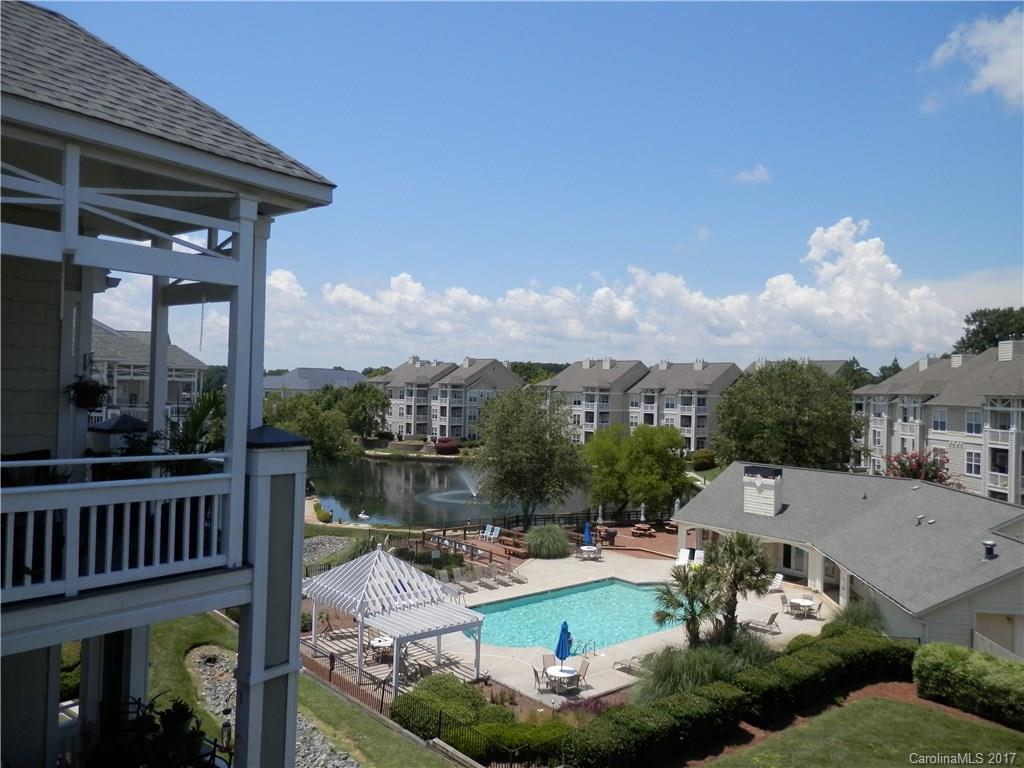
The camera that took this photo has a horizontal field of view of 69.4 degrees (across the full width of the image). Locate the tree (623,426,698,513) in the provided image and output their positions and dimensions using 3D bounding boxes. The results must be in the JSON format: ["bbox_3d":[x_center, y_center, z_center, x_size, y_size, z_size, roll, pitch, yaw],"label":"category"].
[{"bbox_3d":[13.008,8.112,65.951,6.800,8.650,6.400,2,0,11],"label":"tree"}]

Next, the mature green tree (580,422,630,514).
[{"bbox_3d":[8.503,7.893,66.952,5.200,8.820,5.200,2,0,7],"label":"mature green tree"}]

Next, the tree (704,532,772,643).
[{"bbox_3d":[9.572,8.735,31.253,2.828,4.802,2.828,2,-1,0],"label":"tree"}]

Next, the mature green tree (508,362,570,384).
[{"bbox_3d":[7.195,2.681,199.875,16.768,17.000,14.000,2,-1,0],"label":"mature green tree"}]

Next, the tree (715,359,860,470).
[{"bbox_3d":[29.329,3.749,78.983,16.000,12.950,15.000,2,0,20],"label":"tree"}]

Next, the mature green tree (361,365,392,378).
[{"bbox_3d":[-35.827,2.573,194.980,9.000,15.170,9.000,2,0,-10],"label":"mature green tree"}]

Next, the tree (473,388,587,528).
[{"bbox_3d":[1.340,5.927,56.631,8.565,11.093,8.565,2,-1,0],"label":"tree"}]

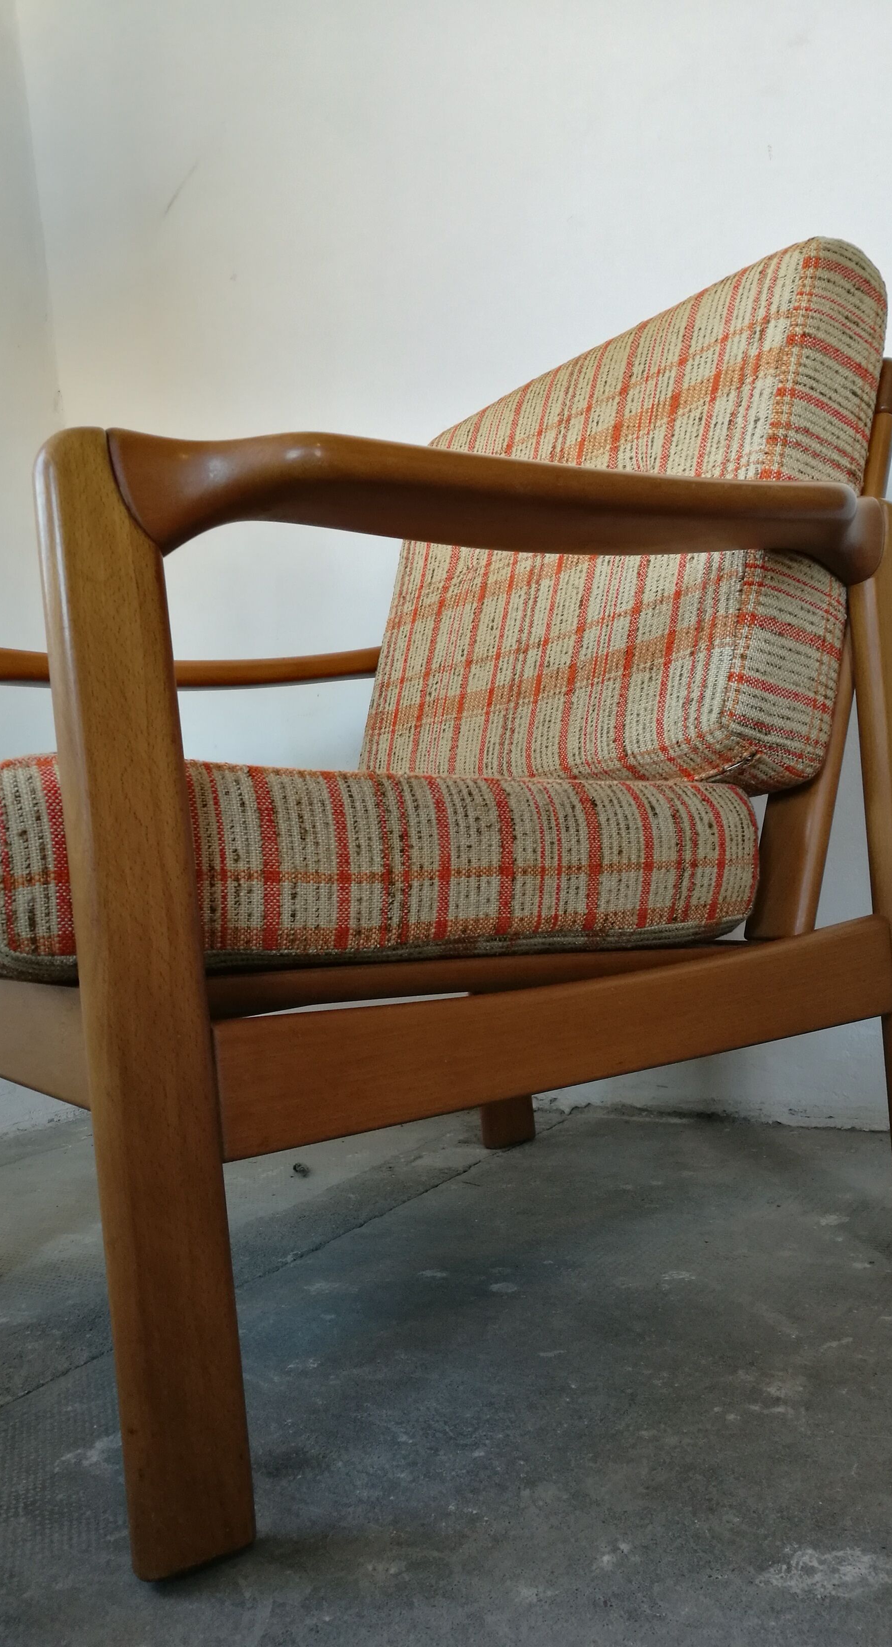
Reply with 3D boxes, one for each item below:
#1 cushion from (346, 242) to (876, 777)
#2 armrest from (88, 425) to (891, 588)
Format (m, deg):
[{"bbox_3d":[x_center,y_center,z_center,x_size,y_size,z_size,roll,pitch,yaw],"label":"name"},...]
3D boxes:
[{"bbox_3d":[0.124,-0.221,1.164,0.114,0.426,0.535,18,-13,-31],"label":"cushion"},{"bbox_3d":[0.063,-0.181,0.802,0.579,0.067,0.086,-5,-1,-33],"label":"armrest"}]

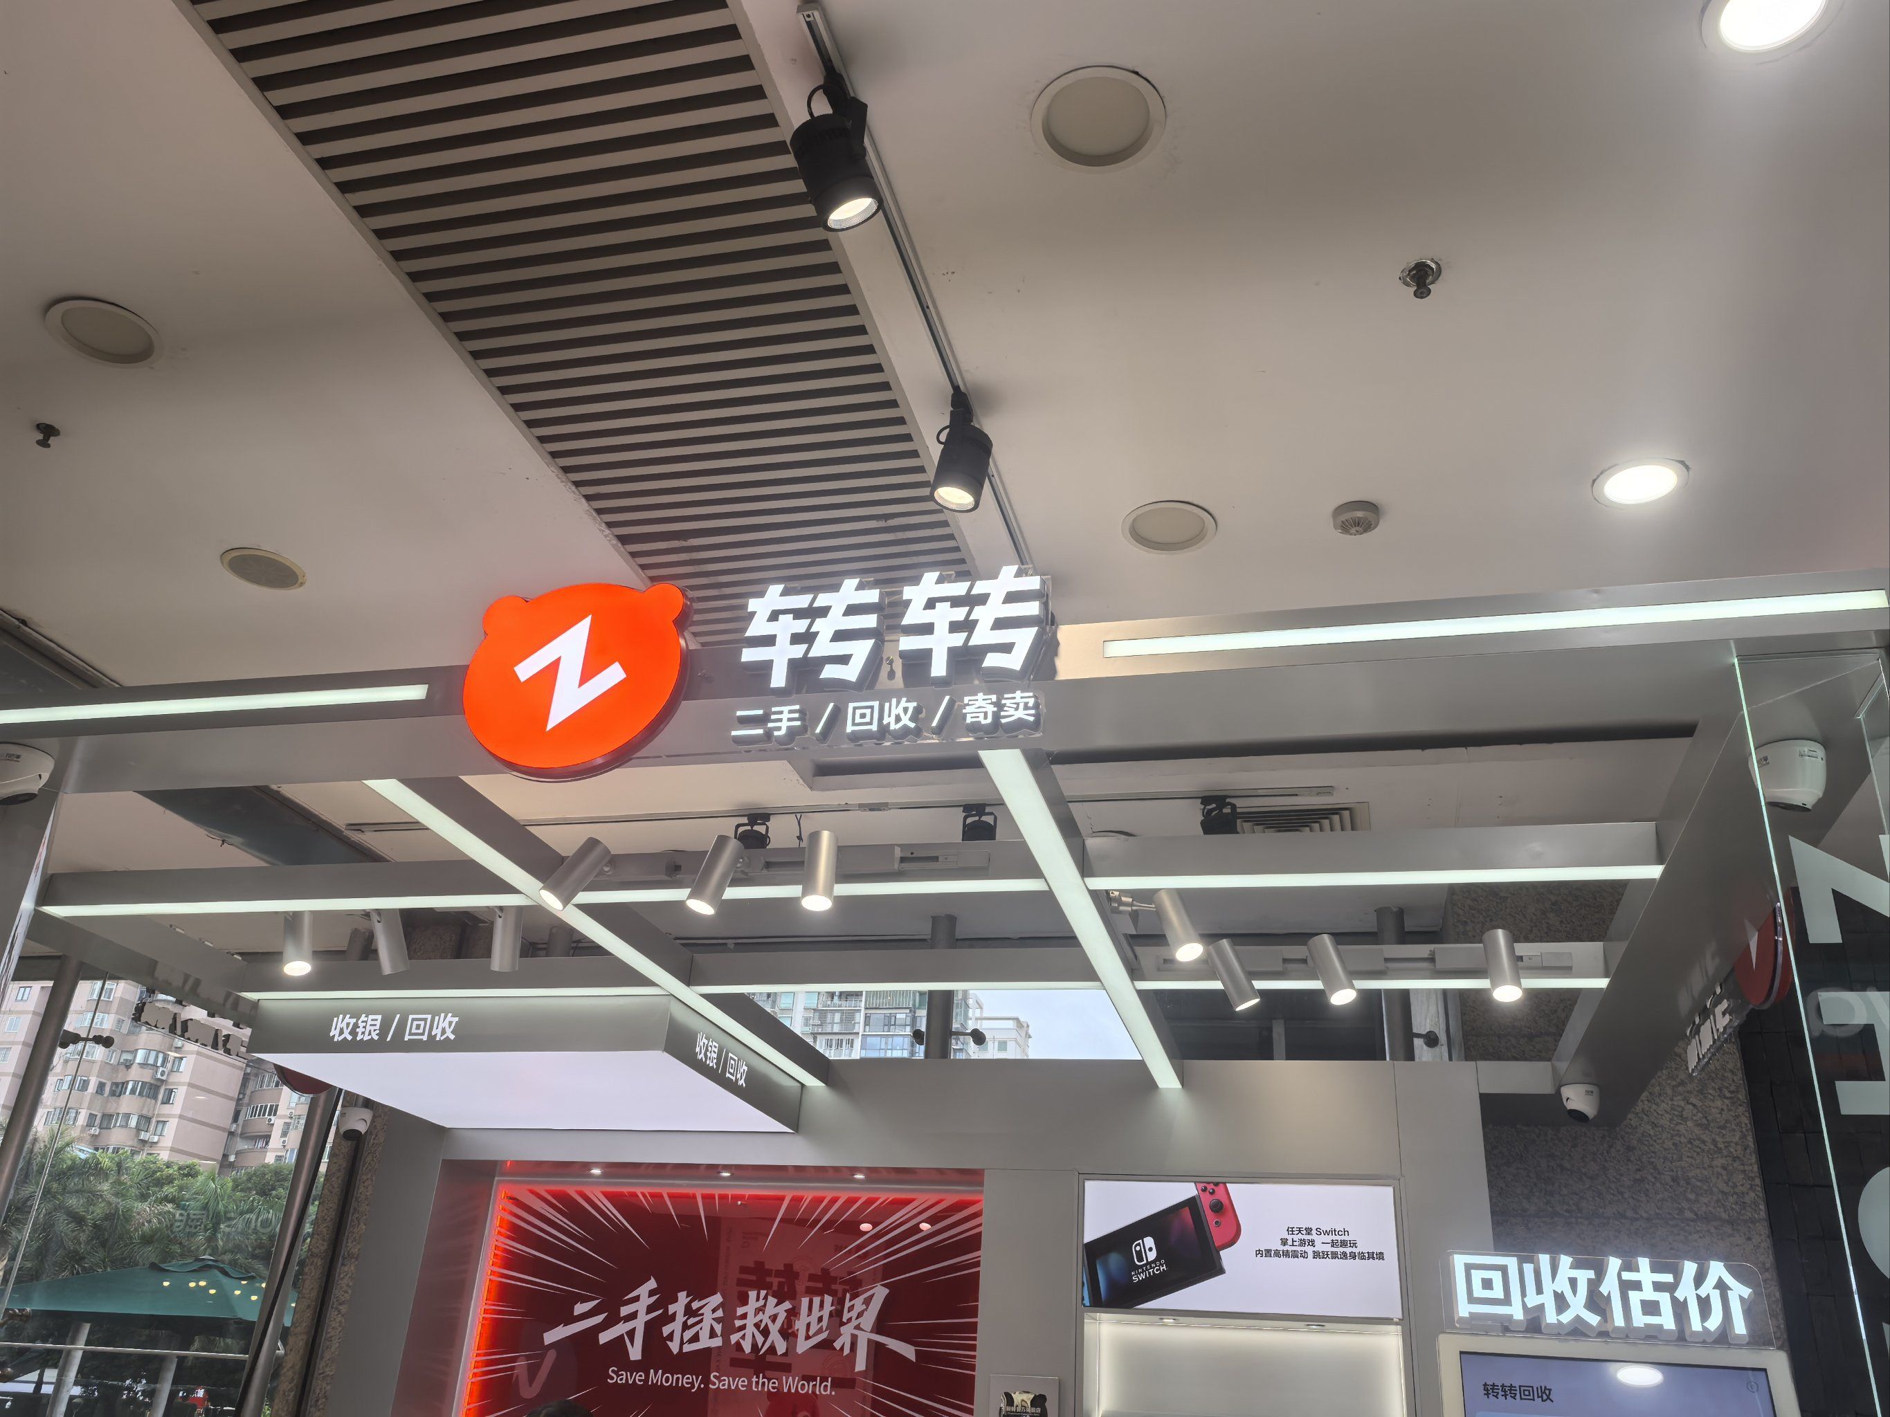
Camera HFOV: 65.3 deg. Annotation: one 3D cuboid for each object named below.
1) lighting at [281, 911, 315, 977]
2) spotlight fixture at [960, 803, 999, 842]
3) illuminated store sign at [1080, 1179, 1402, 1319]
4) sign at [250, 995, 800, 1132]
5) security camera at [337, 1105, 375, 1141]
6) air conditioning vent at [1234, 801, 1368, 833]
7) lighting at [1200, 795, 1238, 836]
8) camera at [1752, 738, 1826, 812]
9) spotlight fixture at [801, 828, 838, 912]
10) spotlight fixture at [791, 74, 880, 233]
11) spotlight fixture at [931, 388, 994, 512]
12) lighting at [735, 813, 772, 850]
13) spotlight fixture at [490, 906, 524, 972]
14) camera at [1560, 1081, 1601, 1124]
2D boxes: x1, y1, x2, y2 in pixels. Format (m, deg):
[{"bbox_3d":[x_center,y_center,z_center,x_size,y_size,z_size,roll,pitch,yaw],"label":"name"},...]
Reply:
[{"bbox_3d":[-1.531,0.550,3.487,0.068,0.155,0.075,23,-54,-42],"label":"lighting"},{"bbox_3d":[0.124,0.432,5.178,0.120,0.200,0.140,-3,-27,14],"label":"spotlight fixture"},{"bbox_3d":[0.817,1.506,4.119,0.870,0.350,0.050,-3,-28,14],"label":"illuminated store sign"},{"bbox_3d":[-1.288,1.173,4.779,1.351,0.159,1.171,-3,-27,14],"label":"sign"},{"bbox_3d":[-1.934,1.365,4.851,0.110,0.100,0.110,24,-33,-34],"label":"security camera"},{"bbox_3d":[1.247,0.477,5.346,0.557,0.050,0.557,-3,-27,14],"label":"air conditioning vent"},{"bbox_3d":[0.827,0.344,4.428,0.110,0.150,0.120,-17,-33,35],"label":"lighting"},{"bbox_3d":[1.345,0.110,2.333,0.117,0.096,0.117,16,-29,-23],"label":"camera"},{"bbox_3d":[-0.264,0.340,3.110,0.063,0.172,0.063,1,-34,1],"label":"spotlight fixture"},{"bbox_3d":[-0.174,-0.912,2.410,0.172,0.268,0.119,20,-30,-29],"label":"spotlight fixture"},{"bbox_3d":[0.035,-0.551,3.146,0.131,0.242,0.119,-2,-27,11],"label":"spotlight fixture"},{"bbox_3d":[-0.625,0.425,4.799,0.105,0.150,0.120,-3,-28,14],"label":"lighting"},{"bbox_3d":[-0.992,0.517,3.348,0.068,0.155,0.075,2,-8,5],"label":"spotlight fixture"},{"bbox_3d":[1.730,1.087,4.022,0.110,0.100,0.110,14,-28,-18],"label":"camera"}]

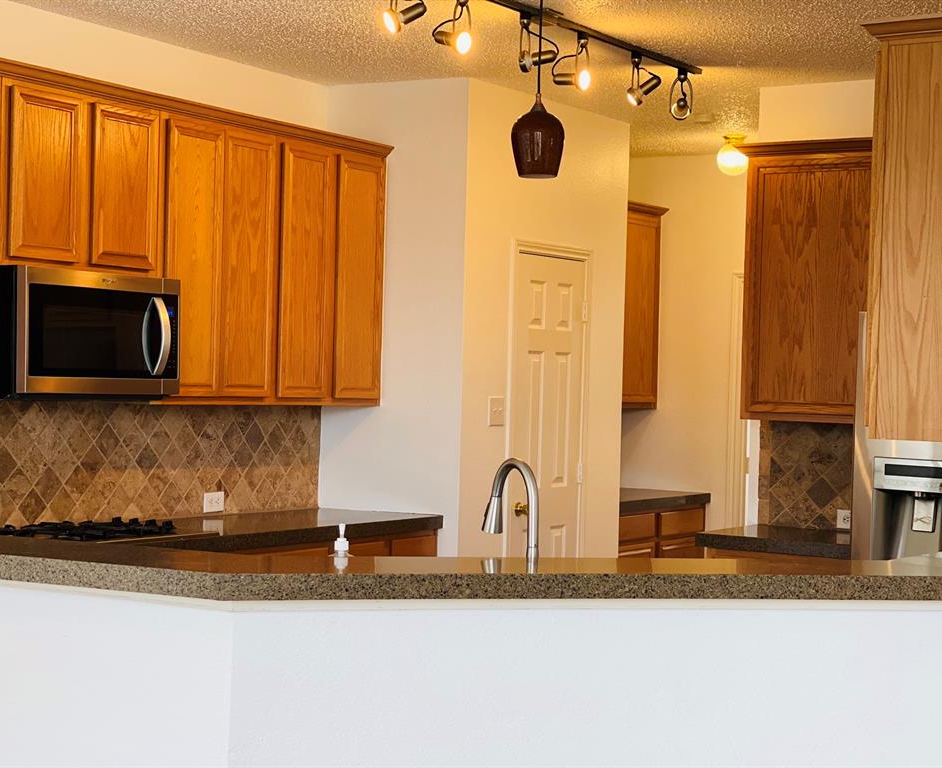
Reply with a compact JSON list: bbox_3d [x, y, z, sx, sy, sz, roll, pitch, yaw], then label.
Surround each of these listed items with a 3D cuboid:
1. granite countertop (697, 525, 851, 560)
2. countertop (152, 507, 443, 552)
[{"bbox_3d":[1.315,0.609,7.349,0.680,0.050,0.650,2,0,30],"label":"granite countertop"},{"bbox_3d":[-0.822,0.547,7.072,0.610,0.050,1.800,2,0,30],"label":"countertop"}]

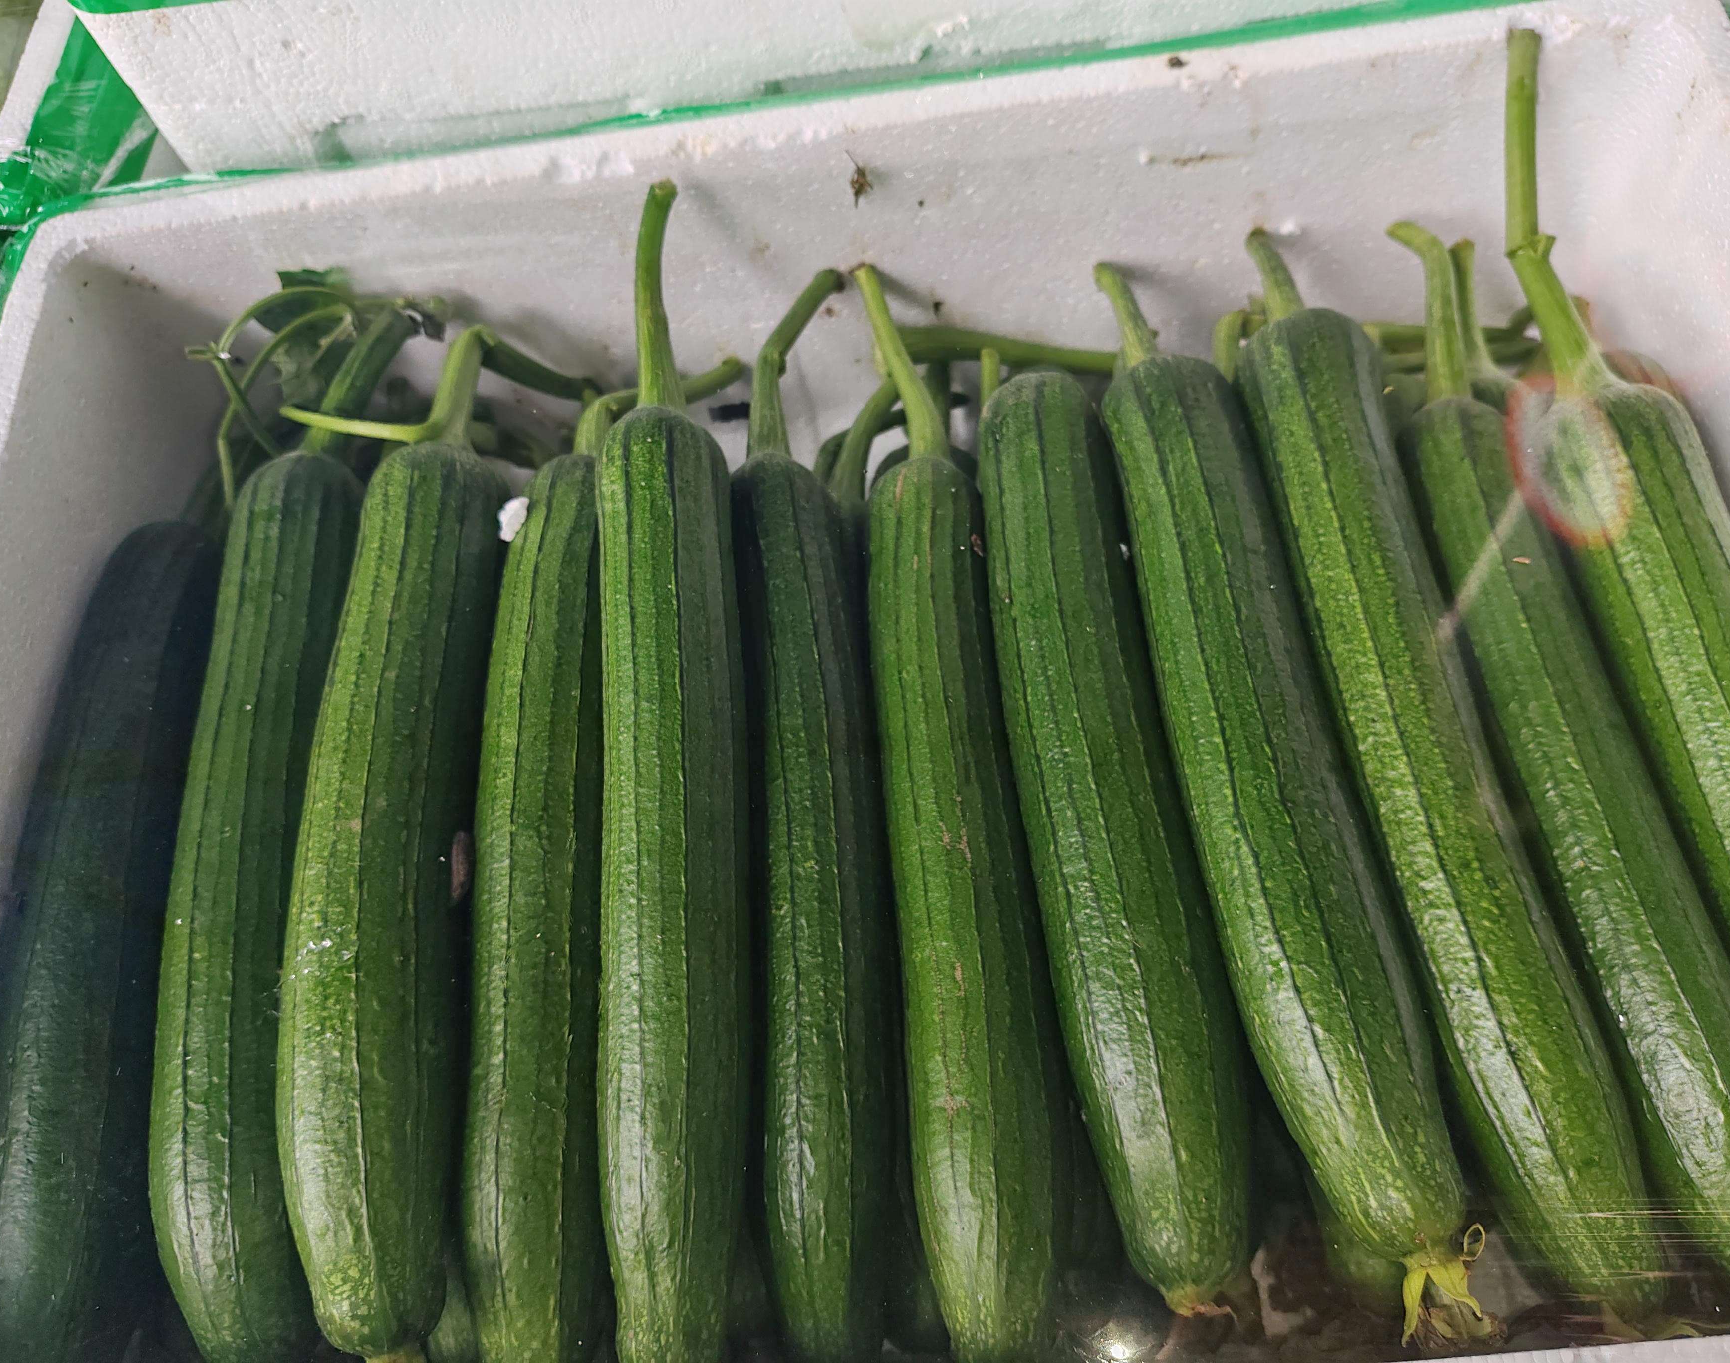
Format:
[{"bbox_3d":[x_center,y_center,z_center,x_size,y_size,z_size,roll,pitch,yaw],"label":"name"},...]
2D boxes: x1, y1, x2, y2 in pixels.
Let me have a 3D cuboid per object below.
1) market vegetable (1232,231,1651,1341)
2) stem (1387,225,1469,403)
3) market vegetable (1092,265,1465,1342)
[{"bbox_3d":[0.172,-0.006,0.453,0.051,0.049,0.385,-8,60,5],"label":"market vegetable"},{"bbox_3d":[0.211,-0.138,0.531,0.024,0.018,0.072,-5,81,6],"label":"stem"},{"bbox_3d":[0.124,0.003,0.456,0.054,0.050,0.377,-9,60,4],"label":"market vegetable"}]

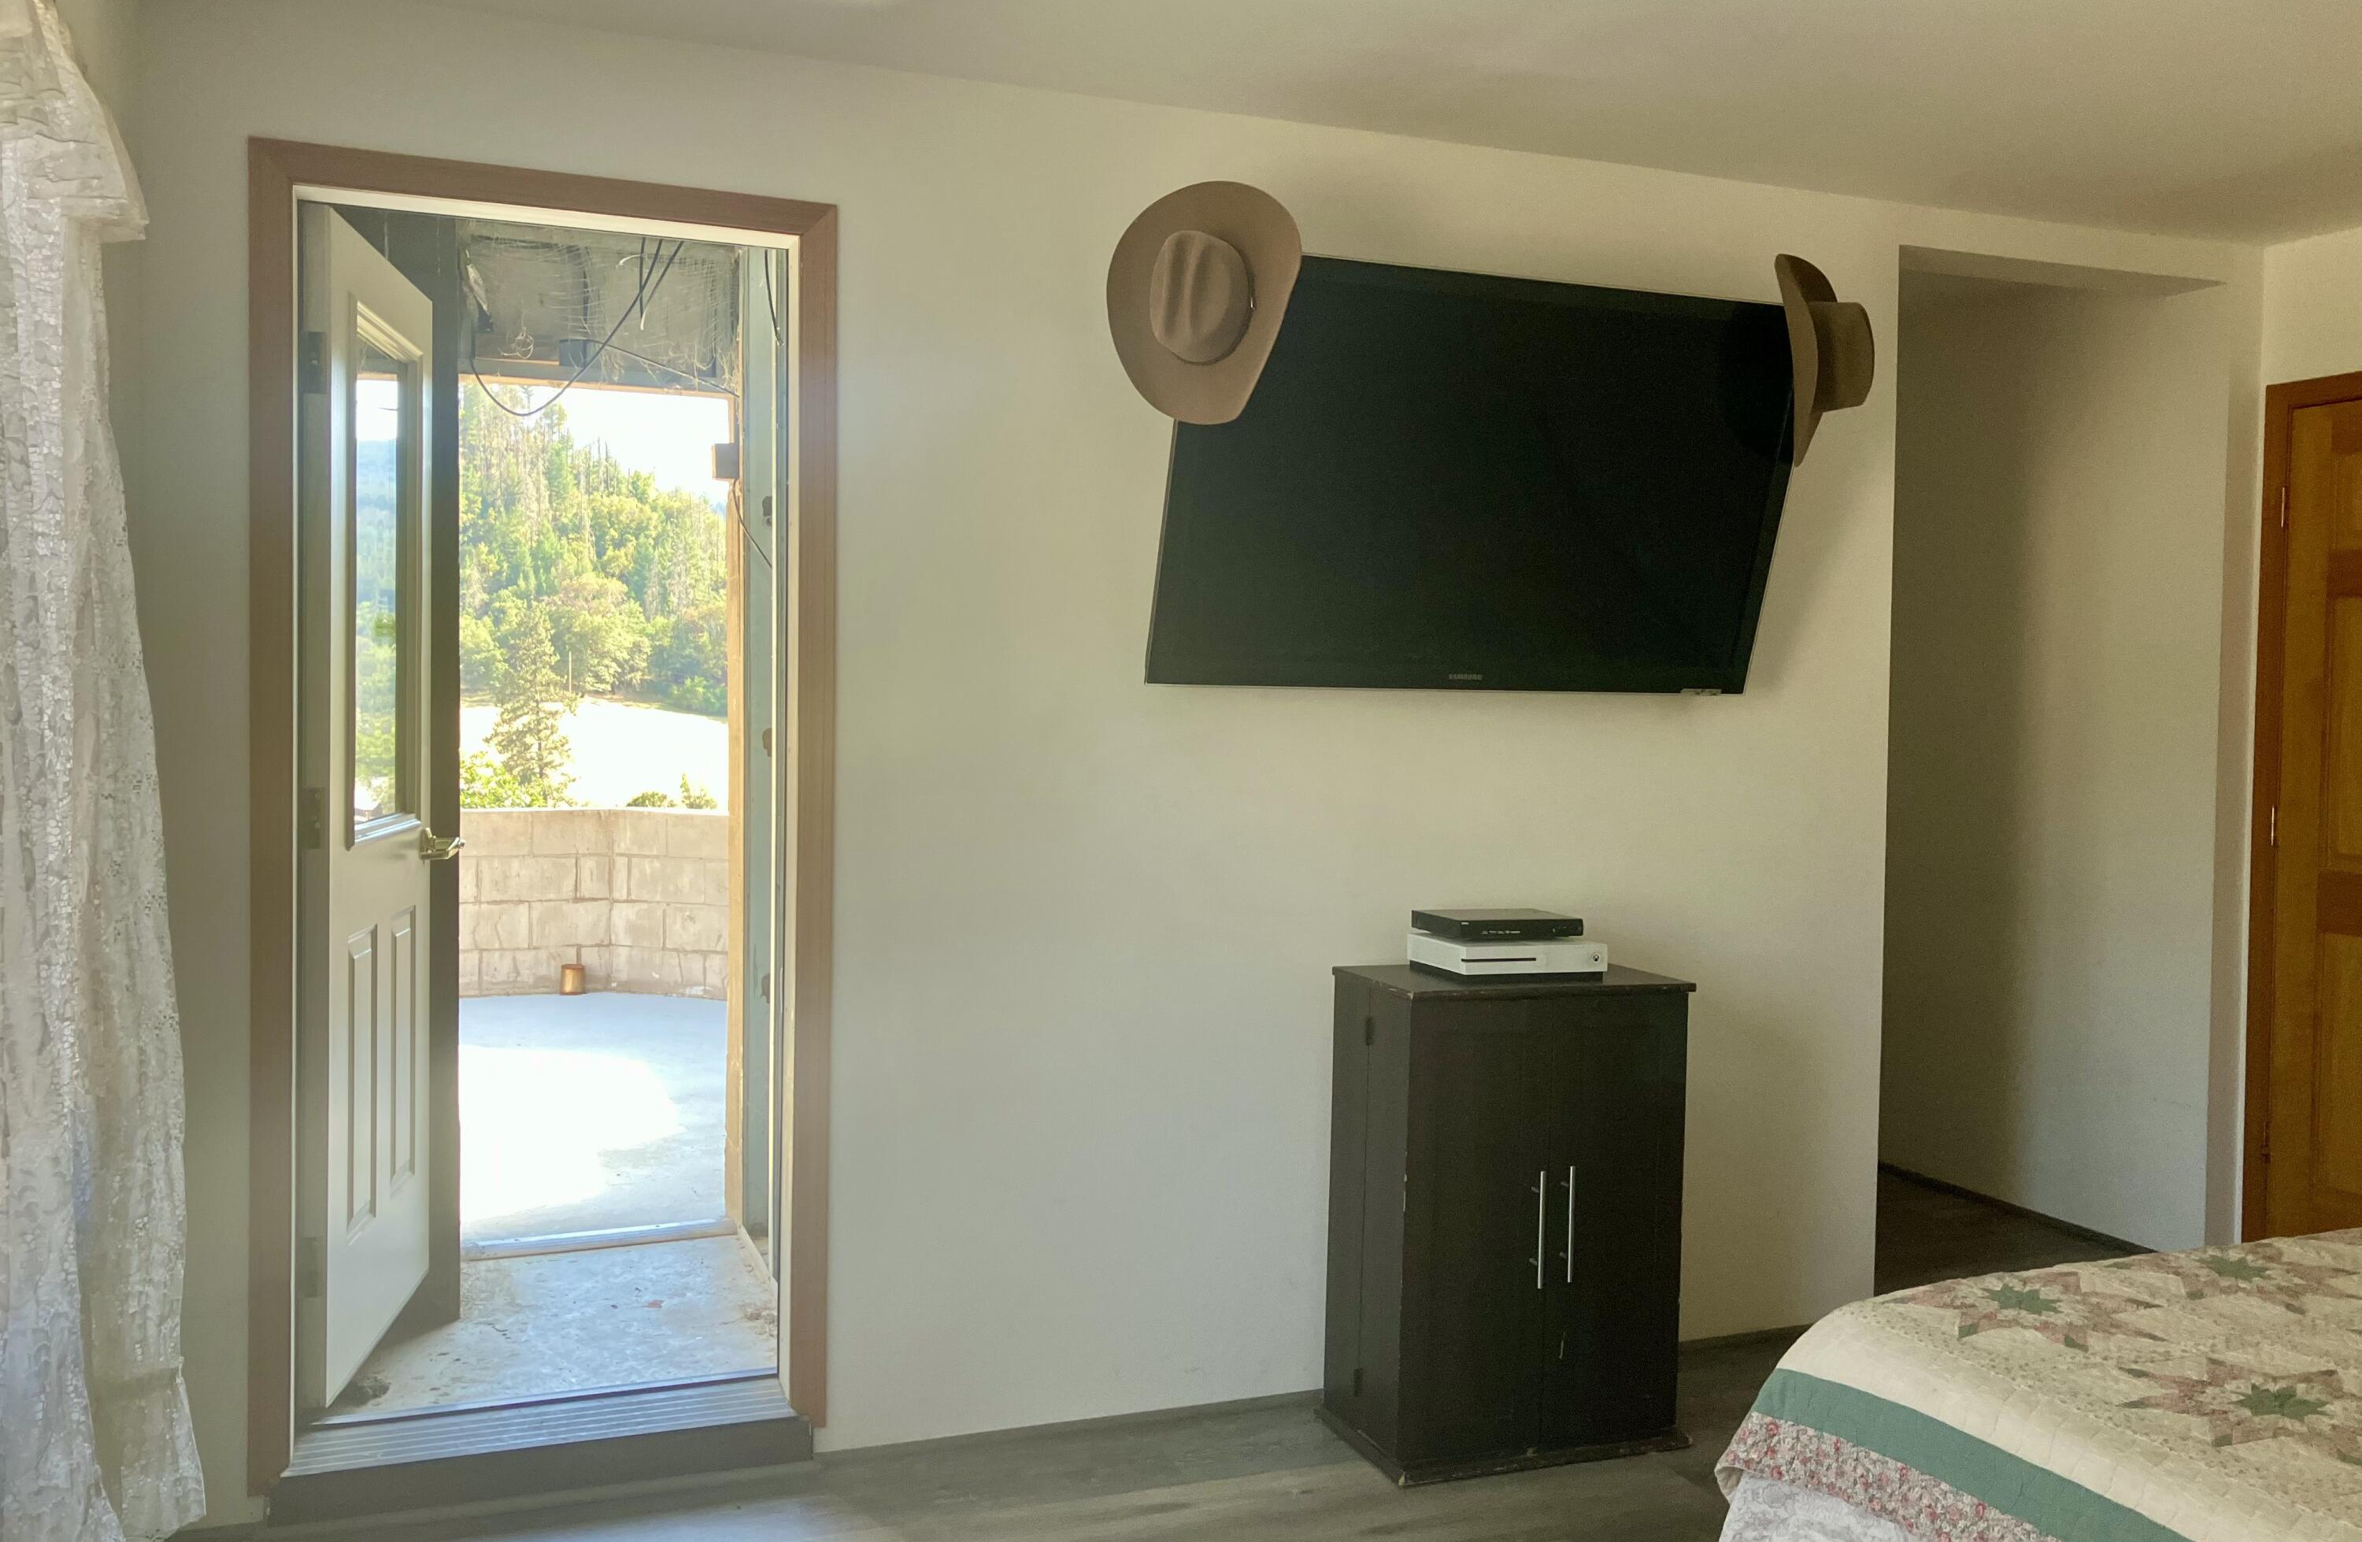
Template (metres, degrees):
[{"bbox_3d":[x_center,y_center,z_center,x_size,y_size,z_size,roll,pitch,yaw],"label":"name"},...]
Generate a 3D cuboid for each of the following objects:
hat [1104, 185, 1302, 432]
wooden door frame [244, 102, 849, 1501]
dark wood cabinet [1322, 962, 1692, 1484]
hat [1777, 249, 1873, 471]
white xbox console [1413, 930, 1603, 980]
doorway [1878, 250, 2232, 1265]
[{"bbox_3d":[0.044,-0.772,3.137,0.320,0.385,0.160,5,7,16],"label":"hat"},{"bbox_3d":[-1.063,0.100,3.232,0.916,2.166,0.170,0,2,-21],"label":"wooden door frame"},{"bbox_3d":[0.605,0.806,3.562,0.592,0.853,0.365,0,2,-19],"label":"dark wood cabinet"},{"bbox_3d":[1.208,-0.774,3.595,0.160,0.385,0.320,-5,5,26],"label":"hat"},{"bbox_3d":[0.617,0.349,3.614,0.295,0.064,0.230,0,2,-20],"label":"white xbox console"},{"bbox_3d":[1.940,0.045,4.385,0.946,2.356,0.180,0,2,-21],"label":"doorway"}]

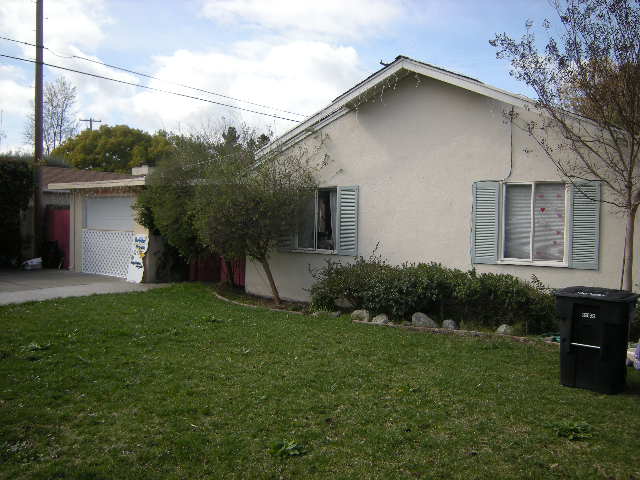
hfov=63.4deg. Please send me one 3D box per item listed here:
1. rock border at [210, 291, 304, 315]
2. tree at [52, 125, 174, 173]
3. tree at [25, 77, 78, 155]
[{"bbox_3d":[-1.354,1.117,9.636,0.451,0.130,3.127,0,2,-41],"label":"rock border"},{"bbox_3d":[-13.175,-3.570,33.120,7.522,7.463,6.770,1,2,0],"label":"tree"},{"bbox_3d":[-20.349,-6.214,39.195,4.068,12.065,3.865,1,2,0],"label":"tree"}]

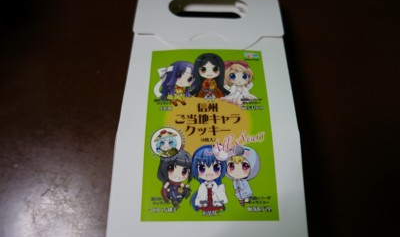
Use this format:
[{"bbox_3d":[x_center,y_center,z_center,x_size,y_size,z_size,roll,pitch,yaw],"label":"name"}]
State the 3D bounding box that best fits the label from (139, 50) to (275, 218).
[{"bbox_3d":[0.006,0.006,0.241,0.094,0.002,0.141,0,65,0],"label":"label"}]

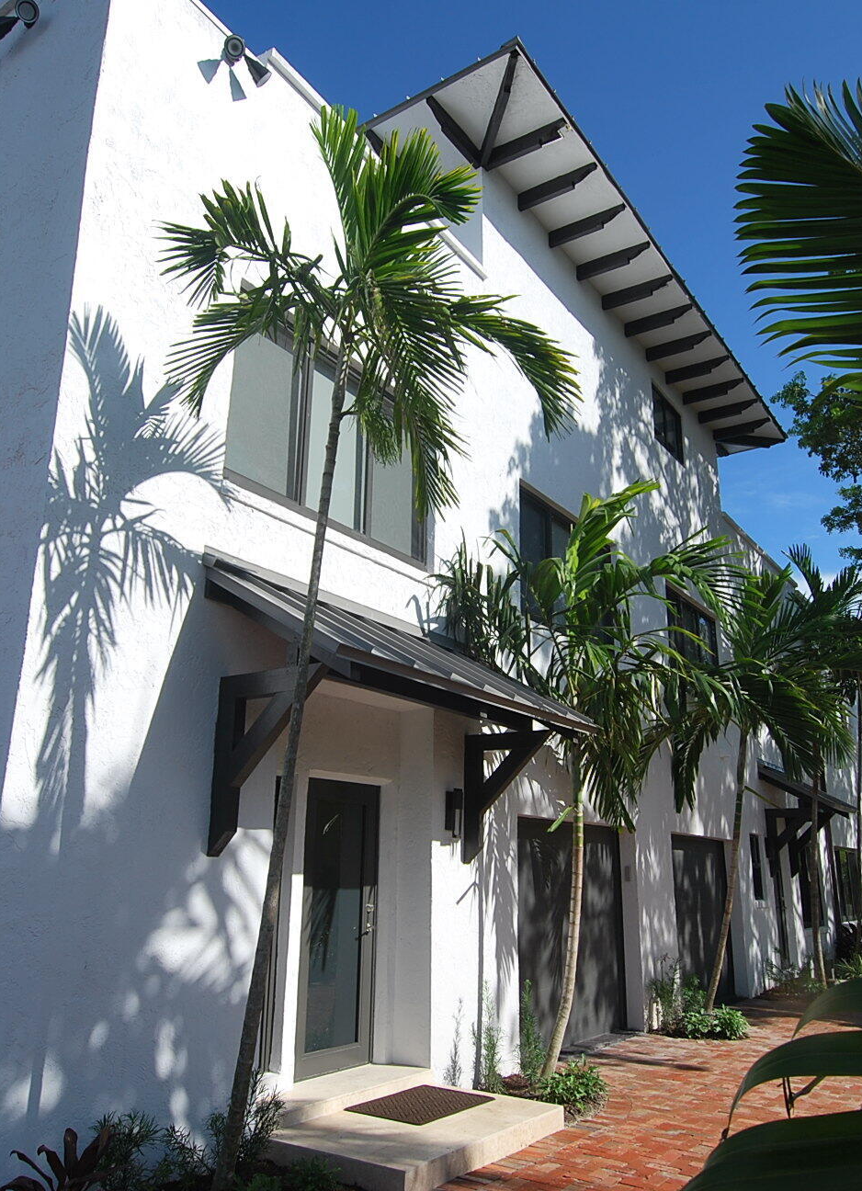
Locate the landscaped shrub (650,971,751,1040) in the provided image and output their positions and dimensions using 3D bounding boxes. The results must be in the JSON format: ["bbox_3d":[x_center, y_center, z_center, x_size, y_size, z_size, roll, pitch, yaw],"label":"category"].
[{"bbox_3d":[3.043,4.574,9.981,0.800,0.500,0.950,-11,-20,33],"label":"landscaped shrub"}]

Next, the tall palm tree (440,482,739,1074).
[{"bbox_3d":[1.558,1.418,7.535,2.150,5.100,2.200,-11,-20,33],"label":"tall palm tree"}]

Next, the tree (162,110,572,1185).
[{"bbox_3d":[-0.323,0.105,4.363,2.050,5.750,1.950,-11,-20,33],"label":"tree"}]

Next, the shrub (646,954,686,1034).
[{"bbox_3d":[2.649,4.448,10.010,0.380,0.800,0.400,-11,-20,33],"label":"shrub"}]

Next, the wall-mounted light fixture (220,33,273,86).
[{"bbox_3d":[-1.327,-3.869,6.417,0.210,0.220,0.290,-11,-20,33],"label":"wall-mounted light fixture"}]

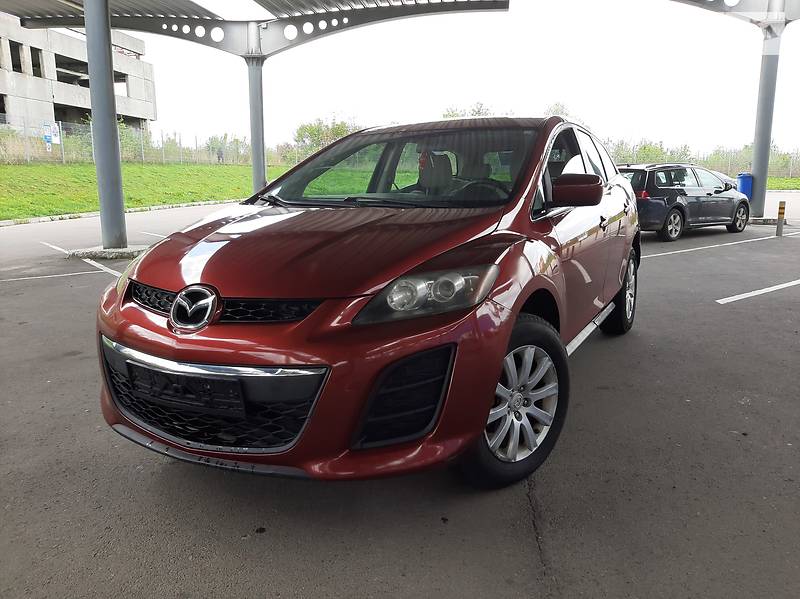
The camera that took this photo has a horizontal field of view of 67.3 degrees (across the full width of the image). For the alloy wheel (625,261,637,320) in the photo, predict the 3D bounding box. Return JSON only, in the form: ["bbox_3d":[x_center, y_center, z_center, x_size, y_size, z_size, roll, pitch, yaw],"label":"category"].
[{"bbox_3d":[1.764,-0.079,4.774,0.180,0.480,0.480,6,13,29],"label":"alloy wheel"}]

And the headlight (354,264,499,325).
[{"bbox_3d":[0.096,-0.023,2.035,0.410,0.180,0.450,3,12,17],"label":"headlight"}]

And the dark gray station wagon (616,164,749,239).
[{"bbox_3d":[5.885,-2.150,13.000,4.560,1.490,1.800,-9,14,-35],"label":"dark gray station wagon"}]

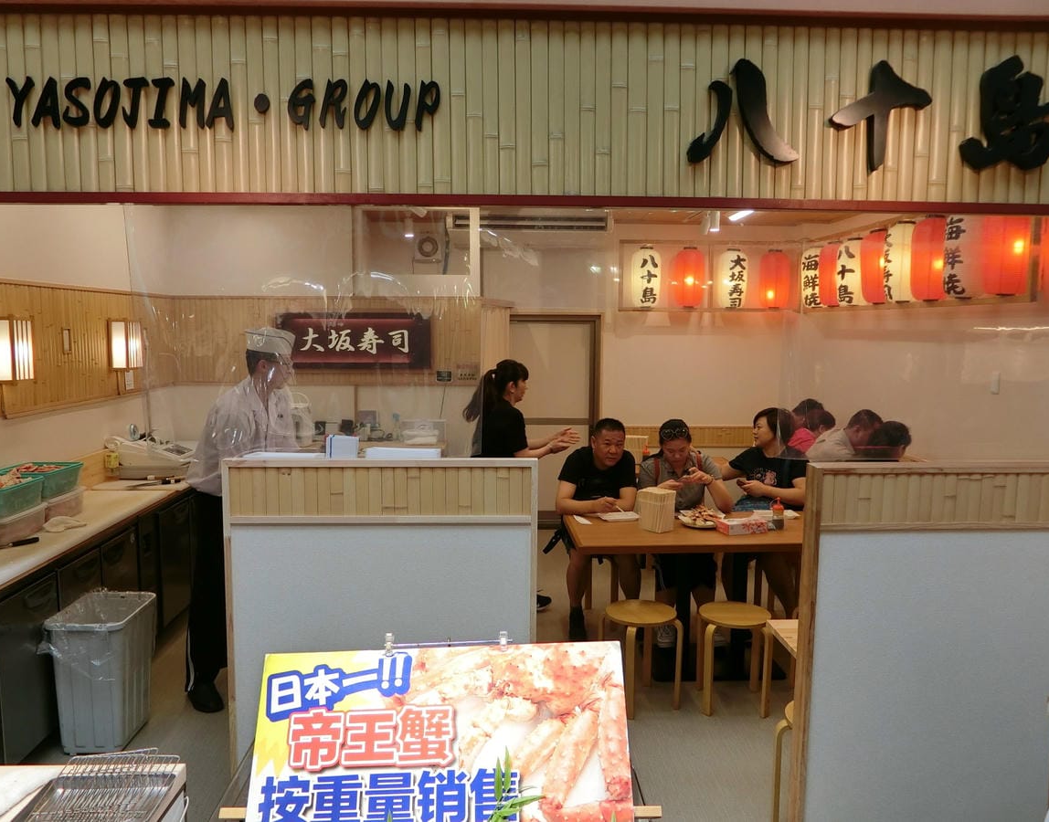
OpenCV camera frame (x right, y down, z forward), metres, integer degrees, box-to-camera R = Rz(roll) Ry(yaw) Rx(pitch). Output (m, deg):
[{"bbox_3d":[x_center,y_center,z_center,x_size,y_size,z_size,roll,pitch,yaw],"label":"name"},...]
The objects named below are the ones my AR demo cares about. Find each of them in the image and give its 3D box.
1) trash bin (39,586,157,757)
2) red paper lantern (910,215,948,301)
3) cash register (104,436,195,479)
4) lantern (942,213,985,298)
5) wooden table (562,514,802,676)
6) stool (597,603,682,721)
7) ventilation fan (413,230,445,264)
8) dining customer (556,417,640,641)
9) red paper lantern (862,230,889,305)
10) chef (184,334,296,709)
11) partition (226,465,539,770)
[{"bbox_3d":[-1.787,1.111,3.392,0.330,0.570,0.360,0,6,-3],"label":"trash bin"},{"bbox_3d":[2.423,-0.902,4.691,0.270,0.490,0.270,0,6,-3],"label":"red paper lantern"},{"bbox_3d":[-2.397,0.281,5.168,0.480,0.270,0.360,0,6,-3],"label":"cash register"},{"bbox_3d":[2.502,-0.886,4.479,0.245,0.500,0.245,-5,8,-40],"label":"lantern"},{"bbox_3d":[0.951,0.973,4.250,1.420,0.720,0.740,0,6,-3],"label":"wooden table"},{"bbox_3d":[0.549,1.159,3.749,0.370,0.440,0.370,0,6,-3],"label":"stool"},{"bbox_3d":[-0.803,-1.373,6.631,0.260,0.270,0.140,0,6,-3],"label":"ventilation fan"},{"bbox_3d":[0.431,0.658,4.651,0.500,1.270,0.700,0,6,-5],"label":"dining customer"},{"bbox_3d":[2.394,-0.971,5.341,0.245,0.510,0.245,0,6,-3],"label":"red paper lantern"},{"bbox_3d":[-1.320,0.495,3.710,0.480,1.770,0.520,3,7,25],"label":"chef"},{"bbox_3d":[-0.503,0.835,2.889,1.092,1.341,0.130,0,6,-3],"label":"partition"}]

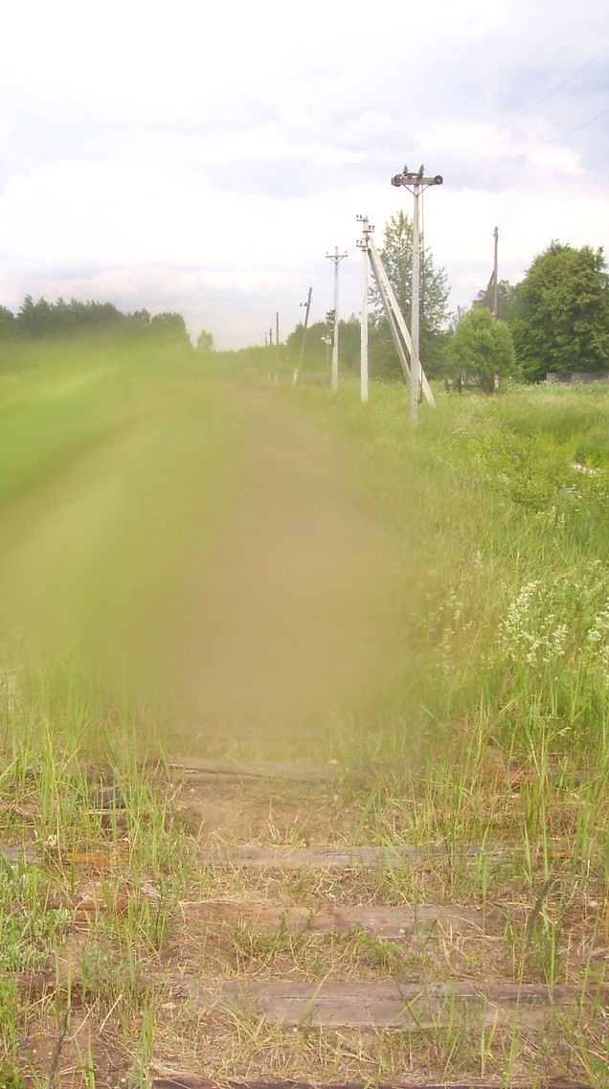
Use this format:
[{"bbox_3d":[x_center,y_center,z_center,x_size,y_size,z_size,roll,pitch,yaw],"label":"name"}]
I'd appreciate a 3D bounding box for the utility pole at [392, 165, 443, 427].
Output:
[{"bbox_3d":[3.355,-7.336,42.394,1.551,7.679,0.400,0,8,2],"label":"utility pole"}]

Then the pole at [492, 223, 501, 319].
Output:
[{"bbox_3d":[10.243,-12.658,75.981,0.544,8.528,0.400,0,8,2],"label":"pole"}]

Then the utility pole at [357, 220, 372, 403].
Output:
[{"bbox_3d":[2.562,-9.924,60.207,0.670,7.988,0.400,0,8,2],"label":"utility pole"}]

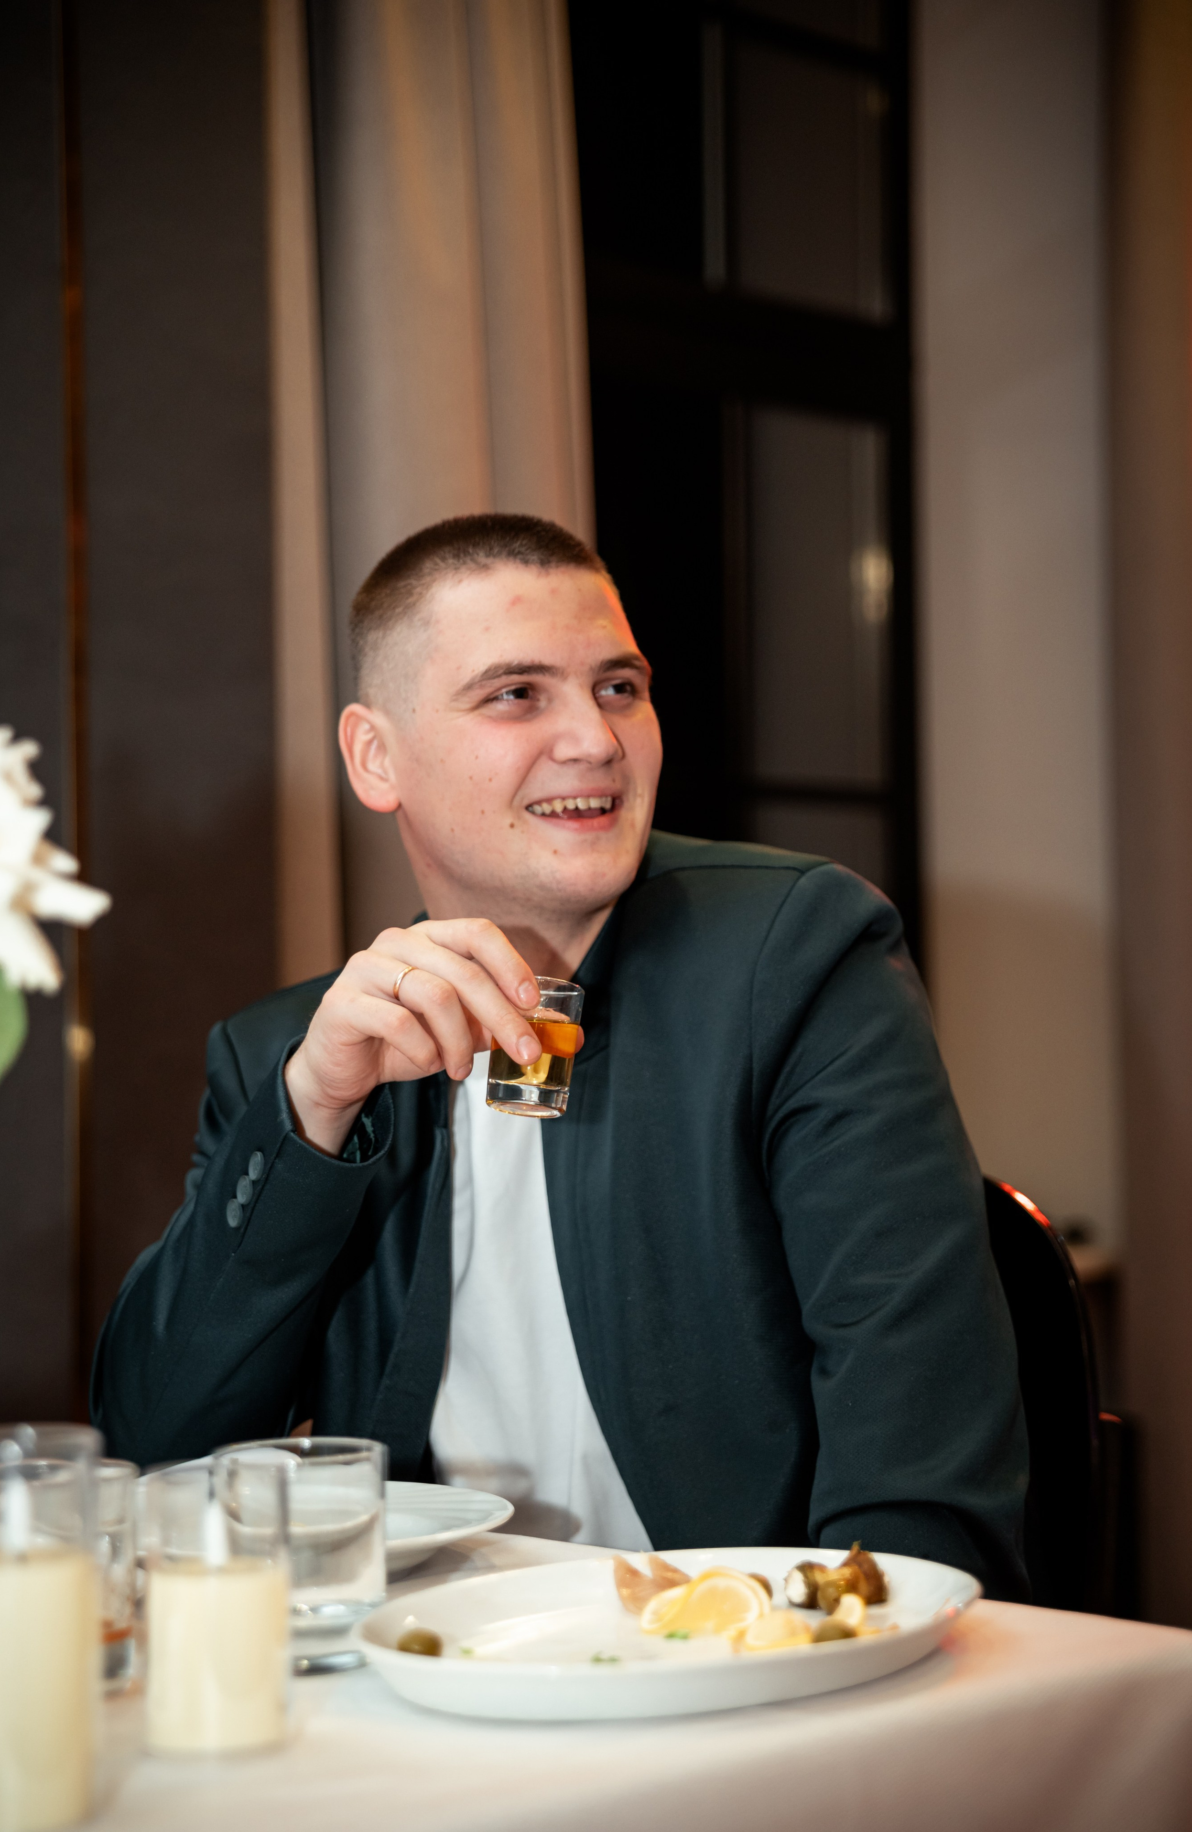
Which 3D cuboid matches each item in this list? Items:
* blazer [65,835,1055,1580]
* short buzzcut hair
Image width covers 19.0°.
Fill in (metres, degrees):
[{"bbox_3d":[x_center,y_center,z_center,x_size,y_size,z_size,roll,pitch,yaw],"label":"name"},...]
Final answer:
[{"bbox_3d":[-0.022,0.255,1.985,0.550,0.600,0.380,0,1,29],"label":"blazer"},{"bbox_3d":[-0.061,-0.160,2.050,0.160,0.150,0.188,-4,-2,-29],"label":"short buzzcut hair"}]

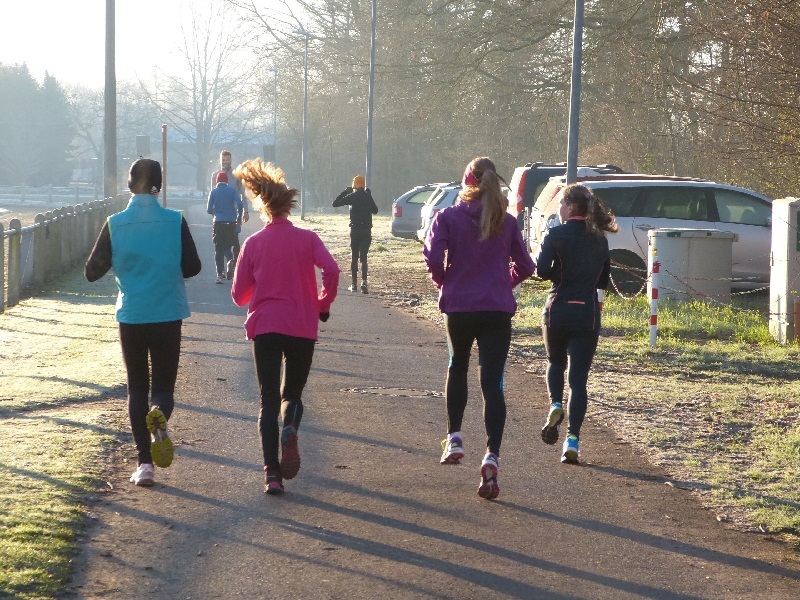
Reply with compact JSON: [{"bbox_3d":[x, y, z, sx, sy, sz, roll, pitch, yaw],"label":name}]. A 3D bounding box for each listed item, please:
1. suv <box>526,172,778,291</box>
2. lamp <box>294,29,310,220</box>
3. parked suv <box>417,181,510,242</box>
[{"bbox_3d":[4.407,-0.944,42.914,4.650,1.630,1.840,1,2,-11],"label":"suv"},{"bbox_3d":[-3.641,-6.412,105.536,0.560,6.970,0.250,1,2,-5],"label":"lamp"},{"bbox_3d":[2.808,-1.876,66.424,4.400,1.460,1.770,1,2,-10],"label":"parked suv"}]

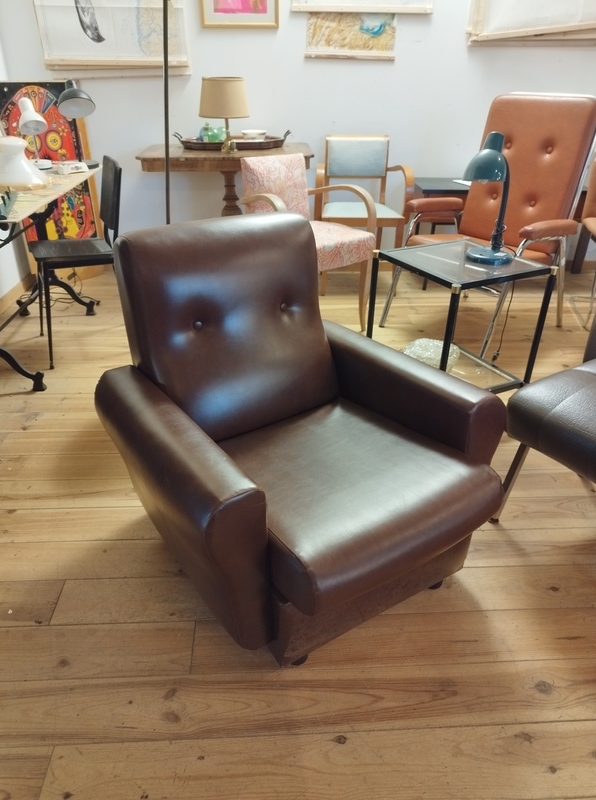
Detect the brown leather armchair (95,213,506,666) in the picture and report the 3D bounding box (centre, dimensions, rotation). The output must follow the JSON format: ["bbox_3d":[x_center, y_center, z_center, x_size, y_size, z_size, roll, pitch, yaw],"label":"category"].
[{"bbox_3d":[0.003,0.042,1.377,0.770,0.780,0.860,-17,35,-27],"label":"brown leather armchair"}]

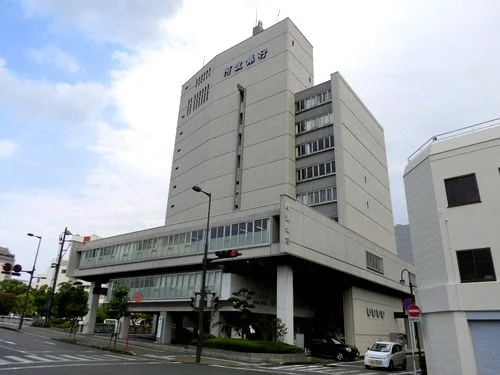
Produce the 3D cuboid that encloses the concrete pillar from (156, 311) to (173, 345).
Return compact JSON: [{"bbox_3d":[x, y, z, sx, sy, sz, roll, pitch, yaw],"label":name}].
[{"bbox_3d":[-7.548,12.584,32.370,0.850,2.734,0.800,-14,-26,35],"label":"concrete pillar"}]

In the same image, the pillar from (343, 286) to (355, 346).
[{"bbox_3d":[9.842,12.915,35.225,0.980,6.189,0.950,-14,-26,35],"label":"pillar"}]

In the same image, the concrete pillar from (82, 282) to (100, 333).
[{"bbox_3d":[-20.014,15.273,45.761,1.050,6.170,0.950,-14,-26,35],"label":"concrete pillar"}]

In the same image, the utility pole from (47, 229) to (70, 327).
[{"bbox_3d":[-24.687,11.262,46.392,0.900,12.548,1.200,-14,-26,35],"label":"utility pole"}]

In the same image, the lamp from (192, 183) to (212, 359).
[{"bbox_3d":[-2.922,4.433,19.797,0.350,9.476,1.700,-14,-26,35],"label":"lamp"}]

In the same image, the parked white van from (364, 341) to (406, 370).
[{"bbox_3d":[8.417,10.399,22.300,1.475,1.500,3.395,-15,-27,38],"label":"parked white van"}]

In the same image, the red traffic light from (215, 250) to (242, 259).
[{"bbox_3d":[-1.189,3.631,19.623,1.250,0.400,0.420,-14,-26,35],"label":"red traffic light"}]

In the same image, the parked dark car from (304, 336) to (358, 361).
[{"bbox_3d":[5.733,11.500,25.830,4.250,1.480,1.700,-17,-28,40],"label":"parked dark car"}]

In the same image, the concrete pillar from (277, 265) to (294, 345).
[{"bbox_3d":[2.730,9.491,28.300,1.050,6.400,0.950,-14,-26,35],"label":"concrete pillar"}]

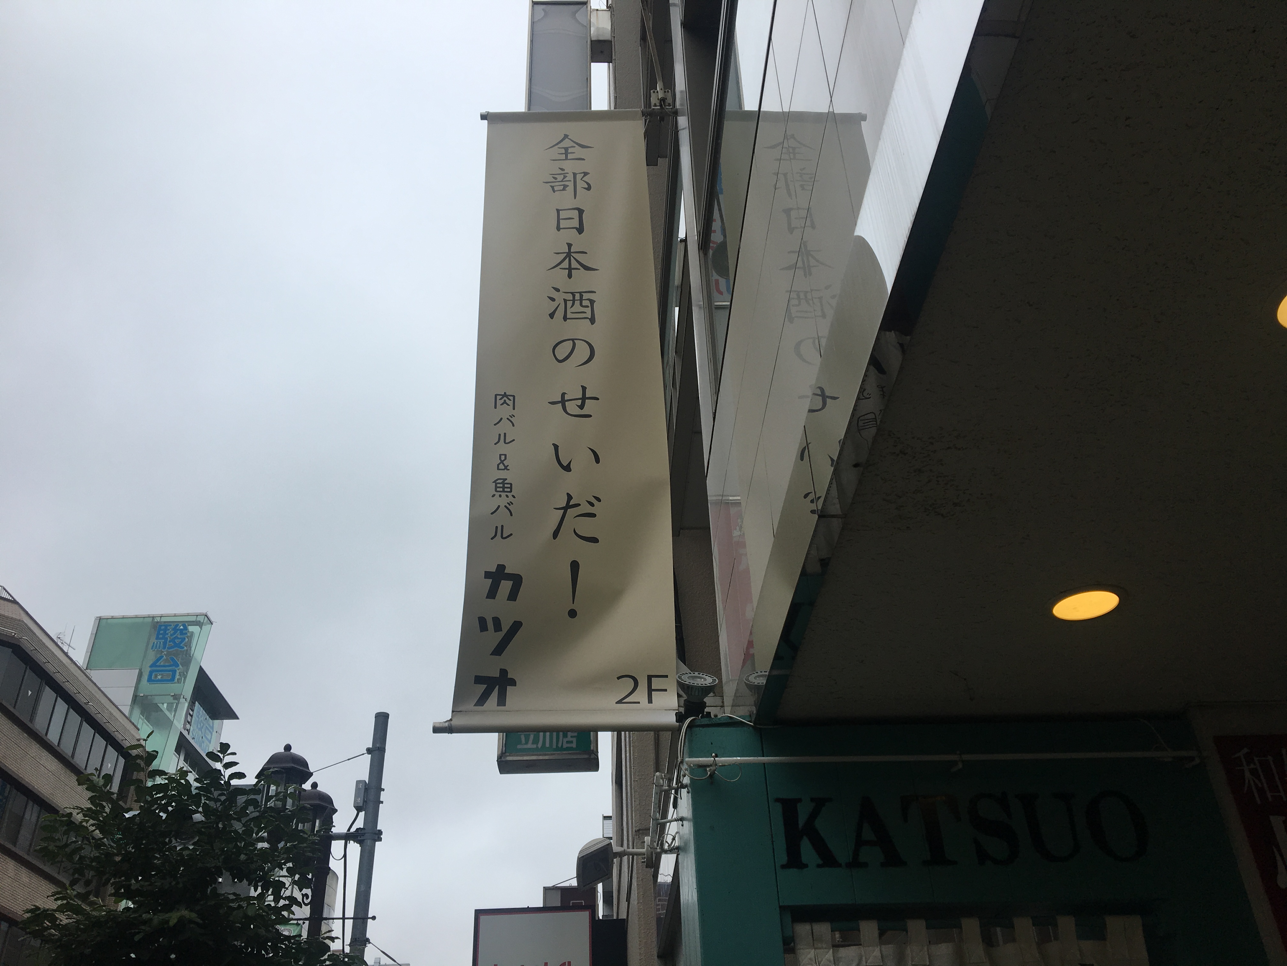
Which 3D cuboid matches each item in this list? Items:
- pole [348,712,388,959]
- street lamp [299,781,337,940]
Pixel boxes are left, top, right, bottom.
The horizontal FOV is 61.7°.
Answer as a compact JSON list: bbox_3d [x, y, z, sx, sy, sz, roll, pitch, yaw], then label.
[{"bbox_3d":[-3.278,5.897,12.199,0.190,6.940,0.190,-1,-34,-3],"label":"pole"},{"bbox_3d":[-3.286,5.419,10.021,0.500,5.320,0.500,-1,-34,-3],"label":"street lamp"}]

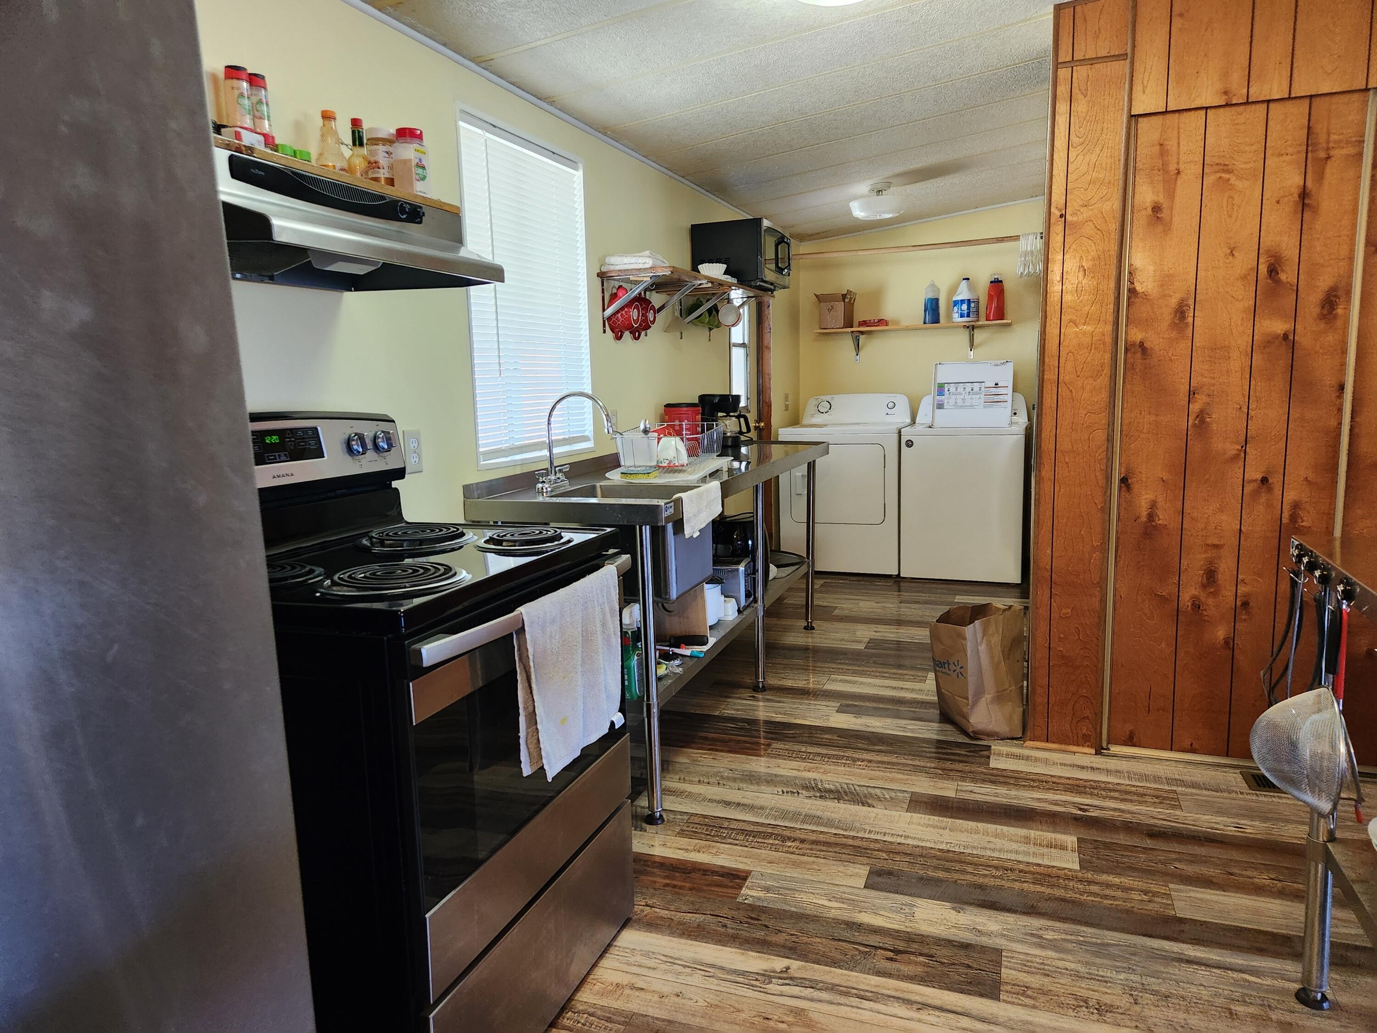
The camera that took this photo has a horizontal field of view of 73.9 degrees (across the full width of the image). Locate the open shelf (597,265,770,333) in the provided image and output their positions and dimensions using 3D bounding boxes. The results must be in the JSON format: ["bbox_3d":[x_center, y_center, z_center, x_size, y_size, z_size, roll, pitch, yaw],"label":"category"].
[{"bbox_3d":[0.046,-0.898,3.991,0.297,0.223,1.426,2,9,20],"label":"open shelf"}]

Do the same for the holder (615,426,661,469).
[{"bbox_3d":[-0.175,-0.230,3.150,0.139,0.119,0.124,2,9,20],"label":"holder"}]

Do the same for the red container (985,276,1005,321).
[{"bbox_3d":[2.006,-1.422,5.974,0.118,0.295,0.105,1,9,19],"label":"red container"}]

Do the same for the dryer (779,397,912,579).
[{"bbox_3d":[1.040,-0.233,5.940,0.735,1.097,0.713,2,9,20],"label":"dryer"}]

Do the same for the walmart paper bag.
[{"bbox_3d":[1.030,0.537,3.257,0.262,0.396,0.188,-7,10,-33],"label":"walmart paper bag"}]

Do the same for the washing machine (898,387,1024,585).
[{"bbox_3d":[1.734,-0.201,5.751,0.700,1.100,0.690,1,9,19],"label":"washing machine"}]

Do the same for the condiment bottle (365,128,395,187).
[{"bbox_3d":[-0.621,-0.723,1.866,0.060,0.134,0.060,1,9,19],"label":"condiment bottle"}]

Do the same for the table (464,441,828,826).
[{"bbox_3d":[0.026,0.231,3.553,0.609,0.955,2.128,2,9,20],"label":"table"}]

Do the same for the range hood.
[{"bbox_3d":[-0.732,-0.533,1.702,0.441,0.163,0.757,2,9,20],"label":"range hood"}]

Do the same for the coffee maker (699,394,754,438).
[{"bbox_3d":[0.173,-0.453,4.331,0.257,0.242,0.178,2,9,20],"label":"coffee maker"}]

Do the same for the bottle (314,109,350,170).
[{"bbox_3d":[-0.707,-0.725,1.818,0.064,0.157,0.064,1,9,19],"label":"bottle"}]

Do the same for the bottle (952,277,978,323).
[{"bbox_3d":[1.827,-1.427,6.037,0.165,0.292,0.120,4,10,31],"label":"bottle"}]

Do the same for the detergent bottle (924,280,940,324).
[{"bbox_3d":[1.581,-1.386,5.930,0.104,0.269,0.094,2,9,20],"label":"detergent bottle"}]

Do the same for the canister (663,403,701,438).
[{"bbox_3d":[-0.020,-0.372,3.903,0.166,0.213,0.166,2,9,20],"label":"canister"}]

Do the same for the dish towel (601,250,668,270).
[{"bbox_3d":[-0.195,-0.963,3.489,0.208,0.064,0.190,1,9,19],"label":"dish towel"}]

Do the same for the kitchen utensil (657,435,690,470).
[{"bbox_3d":[-0.051,-0.221,3.116,0.114,0.104,0.114,-2,9,0],"label":"kitchen utensil"}]

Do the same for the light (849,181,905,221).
[{"bbox_3d":[0.988,-1.640,4.785,0.297,0.178,0.297,2,9,20],"label":"light"}]

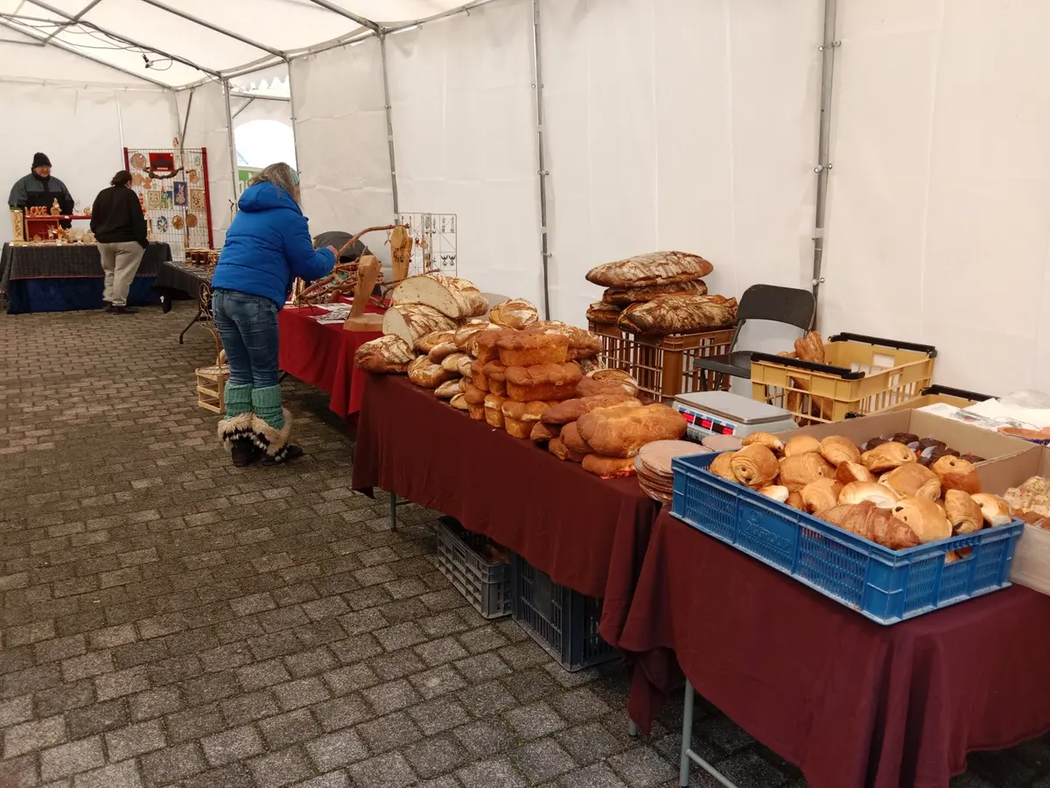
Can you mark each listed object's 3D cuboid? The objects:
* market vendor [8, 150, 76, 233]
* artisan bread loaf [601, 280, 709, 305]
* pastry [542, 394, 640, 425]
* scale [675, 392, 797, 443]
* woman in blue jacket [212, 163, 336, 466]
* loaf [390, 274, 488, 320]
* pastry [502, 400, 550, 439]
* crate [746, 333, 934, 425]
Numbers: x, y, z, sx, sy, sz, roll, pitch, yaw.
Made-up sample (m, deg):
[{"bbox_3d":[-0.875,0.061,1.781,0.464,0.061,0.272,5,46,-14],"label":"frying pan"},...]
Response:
[{"bbox_3d":[-6.039,-2.141,10.425,0.720,1.780,0.450,-7,17,-27],"label":"market vendor"},{"bbox_3d":[0.624,-0.483,3.880,0.500,0.110,0.210,-9,17,-32],"label":"artisan bread loaf"},{"bbox_3d":[0.204,0.049,2.500,0.350,0.080,0.150,-8,16,-29],"label":"pastry"},{"bbox_3d":[0.658,0.086,2.590,0.265,0.110,0.335,-8,16,-29],"label":"scale"},{"bbox_3d":[-1.383,-0.432,4.570,0.520,1.620,0.600,13,19,40],"label":"woman in blue jacket"},{"bbox_3d":[-0.368,-0.413,3.500,0.330,0.160,0.260,12,18,37],"label":"loaf"},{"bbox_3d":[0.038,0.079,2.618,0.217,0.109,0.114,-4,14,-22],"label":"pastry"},{"bbox_3d":[1.154,-0.014,3.005,0.600,0.270,0.400,-13,19,-41],"label":"crate"}]

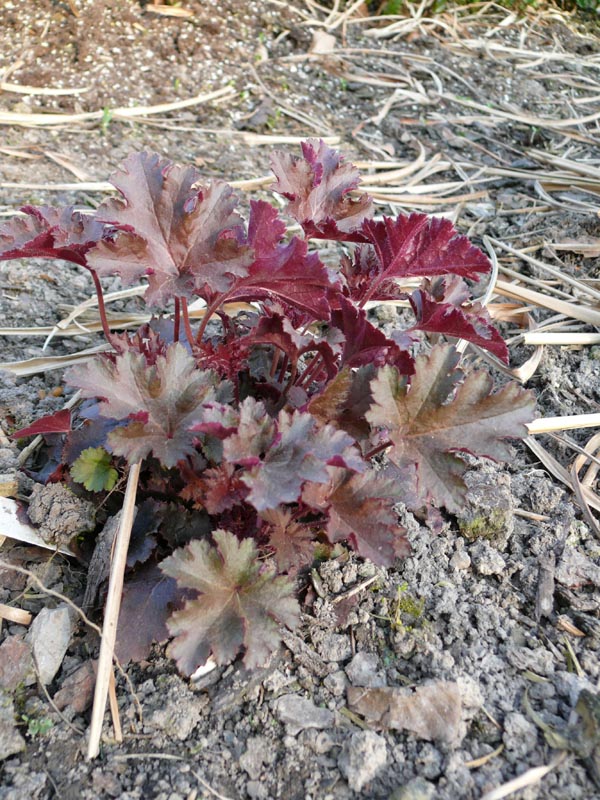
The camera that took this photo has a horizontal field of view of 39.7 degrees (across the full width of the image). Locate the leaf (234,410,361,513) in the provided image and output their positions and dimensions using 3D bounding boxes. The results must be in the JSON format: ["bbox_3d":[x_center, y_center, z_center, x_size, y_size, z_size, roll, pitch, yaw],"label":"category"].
[{"bbox_3d":[0.000,0.037,0.505,0.075,0.022,0.067,11,54,8],"label":"leaf"}]

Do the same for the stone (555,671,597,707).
[{"bbox_3d":[0.151,0.158,0.455,0.018,0.013,0.015,0,38,0],"label":"stone"}]

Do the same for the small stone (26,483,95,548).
[{"bbox_3d":[-0.153,0.074,0.536,0.044,0.030,0.034,0,36,0],"label":"small stone"}]

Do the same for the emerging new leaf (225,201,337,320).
[{"bbox_3d":[-0.011,-0.087,0.520,0.066,0.060,0.050,0,36,0],"label":"emerging new leaf"}]

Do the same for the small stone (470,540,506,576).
[{"bbox_3d":[0.119,0.101,0.528,0.019,0.015,0.018,0,38,0],"label":"small stone"}]

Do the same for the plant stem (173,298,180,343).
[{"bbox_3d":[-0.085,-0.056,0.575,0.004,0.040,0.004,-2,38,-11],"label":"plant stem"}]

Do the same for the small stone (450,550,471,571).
[{"bbox_3d":[0.103,0.103,0.534,0.012,0.009,0.011,5,38,7],"label":"small stone"}]

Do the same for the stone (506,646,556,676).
[{"bbox_3d":[0.131,0.148,0.474,0.027,0.012,0.016,8,39,10],"label":"stone"}]

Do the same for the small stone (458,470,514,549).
[{"bbox_3d":[0.117,0.071,0.535,0.037,0.036,0.038,0,36,0],"label":"small stone"}]

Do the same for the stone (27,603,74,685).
[{"bbox_3d":[-0.137,0.134,0.460,0.025,0.022,0.042,0,36,0],"label":"stone"}]

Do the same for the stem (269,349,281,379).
[{"bbox_3d":[-0.018,-0.027,0.604,0.004,0.023,0.004,16,31,-2],"label":"stem"}]

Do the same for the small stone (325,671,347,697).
[{"bbox_3d":[0.019,0.152,0.446,0.013,0.010,0.011,0,36,0],"label":"small stone"}]

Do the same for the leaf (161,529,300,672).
[{"bbox_3d":[-0.038,0.113,0.465,0.073,0.018,0.072,9,60,2],"label":"leaf"}]

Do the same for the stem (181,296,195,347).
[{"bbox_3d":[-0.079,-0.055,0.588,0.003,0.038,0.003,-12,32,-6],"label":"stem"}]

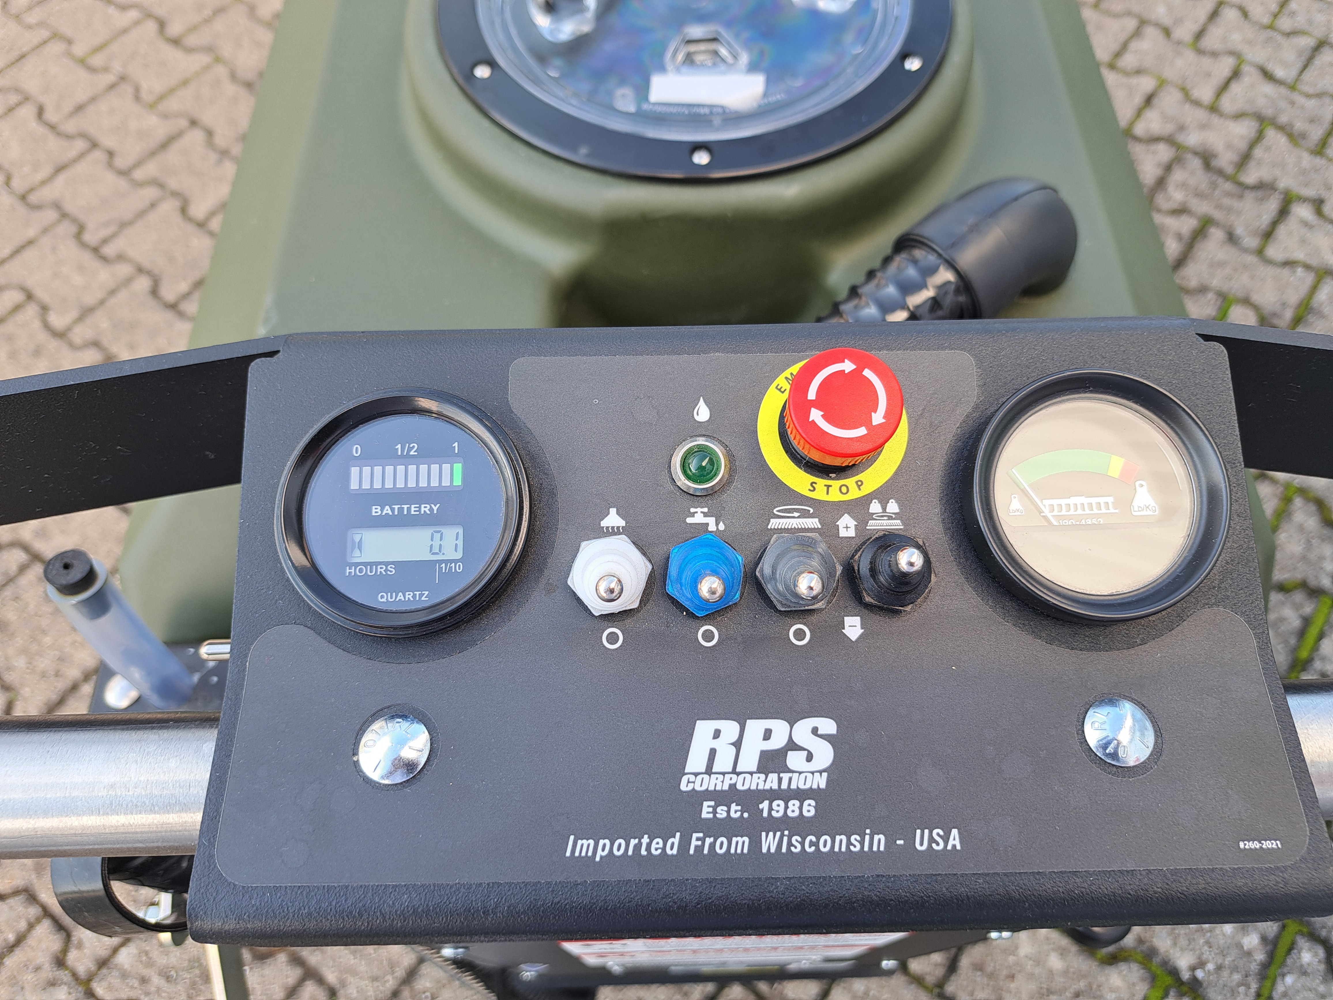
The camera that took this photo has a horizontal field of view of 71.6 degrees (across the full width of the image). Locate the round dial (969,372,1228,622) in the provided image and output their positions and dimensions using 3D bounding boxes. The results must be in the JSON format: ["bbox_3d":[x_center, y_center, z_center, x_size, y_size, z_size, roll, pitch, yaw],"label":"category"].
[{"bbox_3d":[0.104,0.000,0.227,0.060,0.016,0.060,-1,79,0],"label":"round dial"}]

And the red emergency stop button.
[{"bbox_3d":[0.043,-0.021,0.228,0.028,0.021,0.028,-1,79,0],"label":"red emergency stop button"}]

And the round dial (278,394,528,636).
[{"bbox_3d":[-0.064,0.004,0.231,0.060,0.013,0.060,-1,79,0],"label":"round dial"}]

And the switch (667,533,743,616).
[{"bbox_3d":[0.010,0.017,0.221,0.019,0.021,0.021,-1,79,0],"label":"switch"}]

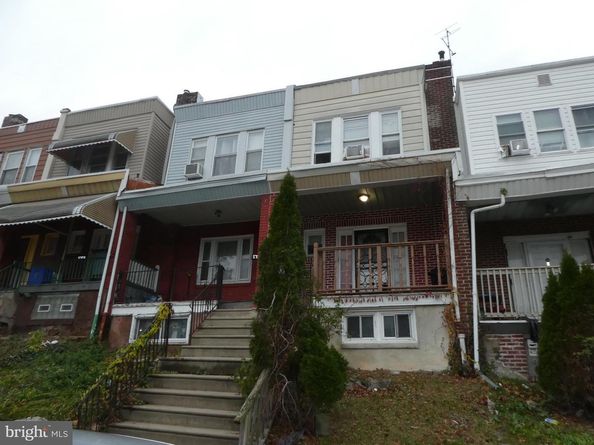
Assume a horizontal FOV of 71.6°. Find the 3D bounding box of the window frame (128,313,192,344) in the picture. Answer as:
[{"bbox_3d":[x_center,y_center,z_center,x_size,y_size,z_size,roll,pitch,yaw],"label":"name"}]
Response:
[{"bbox_3d":[-3.123,2.463,9.462,1.566,0.640,0.130,-5,-20,18],"label":"window frame"}]

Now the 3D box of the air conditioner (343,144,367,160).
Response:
[{"bbox_3d":[1.623,-1.850,11.370,0.494,0.385,0.420,-5,-20,18],"label":"air conditioner"}]

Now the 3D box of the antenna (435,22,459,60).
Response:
[{"bbox_3d":[4.335,-5.116,11.759,0.620,1.130,0.420,-15,-25,40],"label":"antenna"}]

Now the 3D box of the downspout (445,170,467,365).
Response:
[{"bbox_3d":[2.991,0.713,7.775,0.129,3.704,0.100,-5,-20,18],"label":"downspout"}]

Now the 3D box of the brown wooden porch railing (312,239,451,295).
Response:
[{"bbox_3d":[1.699,0.926,8.512,2.742,1.087,0.110,-4,-22,17],"label":"brown wooden porch railing"}]

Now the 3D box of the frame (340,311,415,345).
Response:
[{"bbox_3d":[1.591,2.047,7.937,1.415,0.720,0.140,-5,-20,18],"label":"frame"}]

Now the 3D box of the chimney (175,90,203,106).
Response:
[{"bbox_3d":[-3.753,-4.151,14.447,0.830,0.620,0.420,-5,-20,18],"label":"chimney"}]

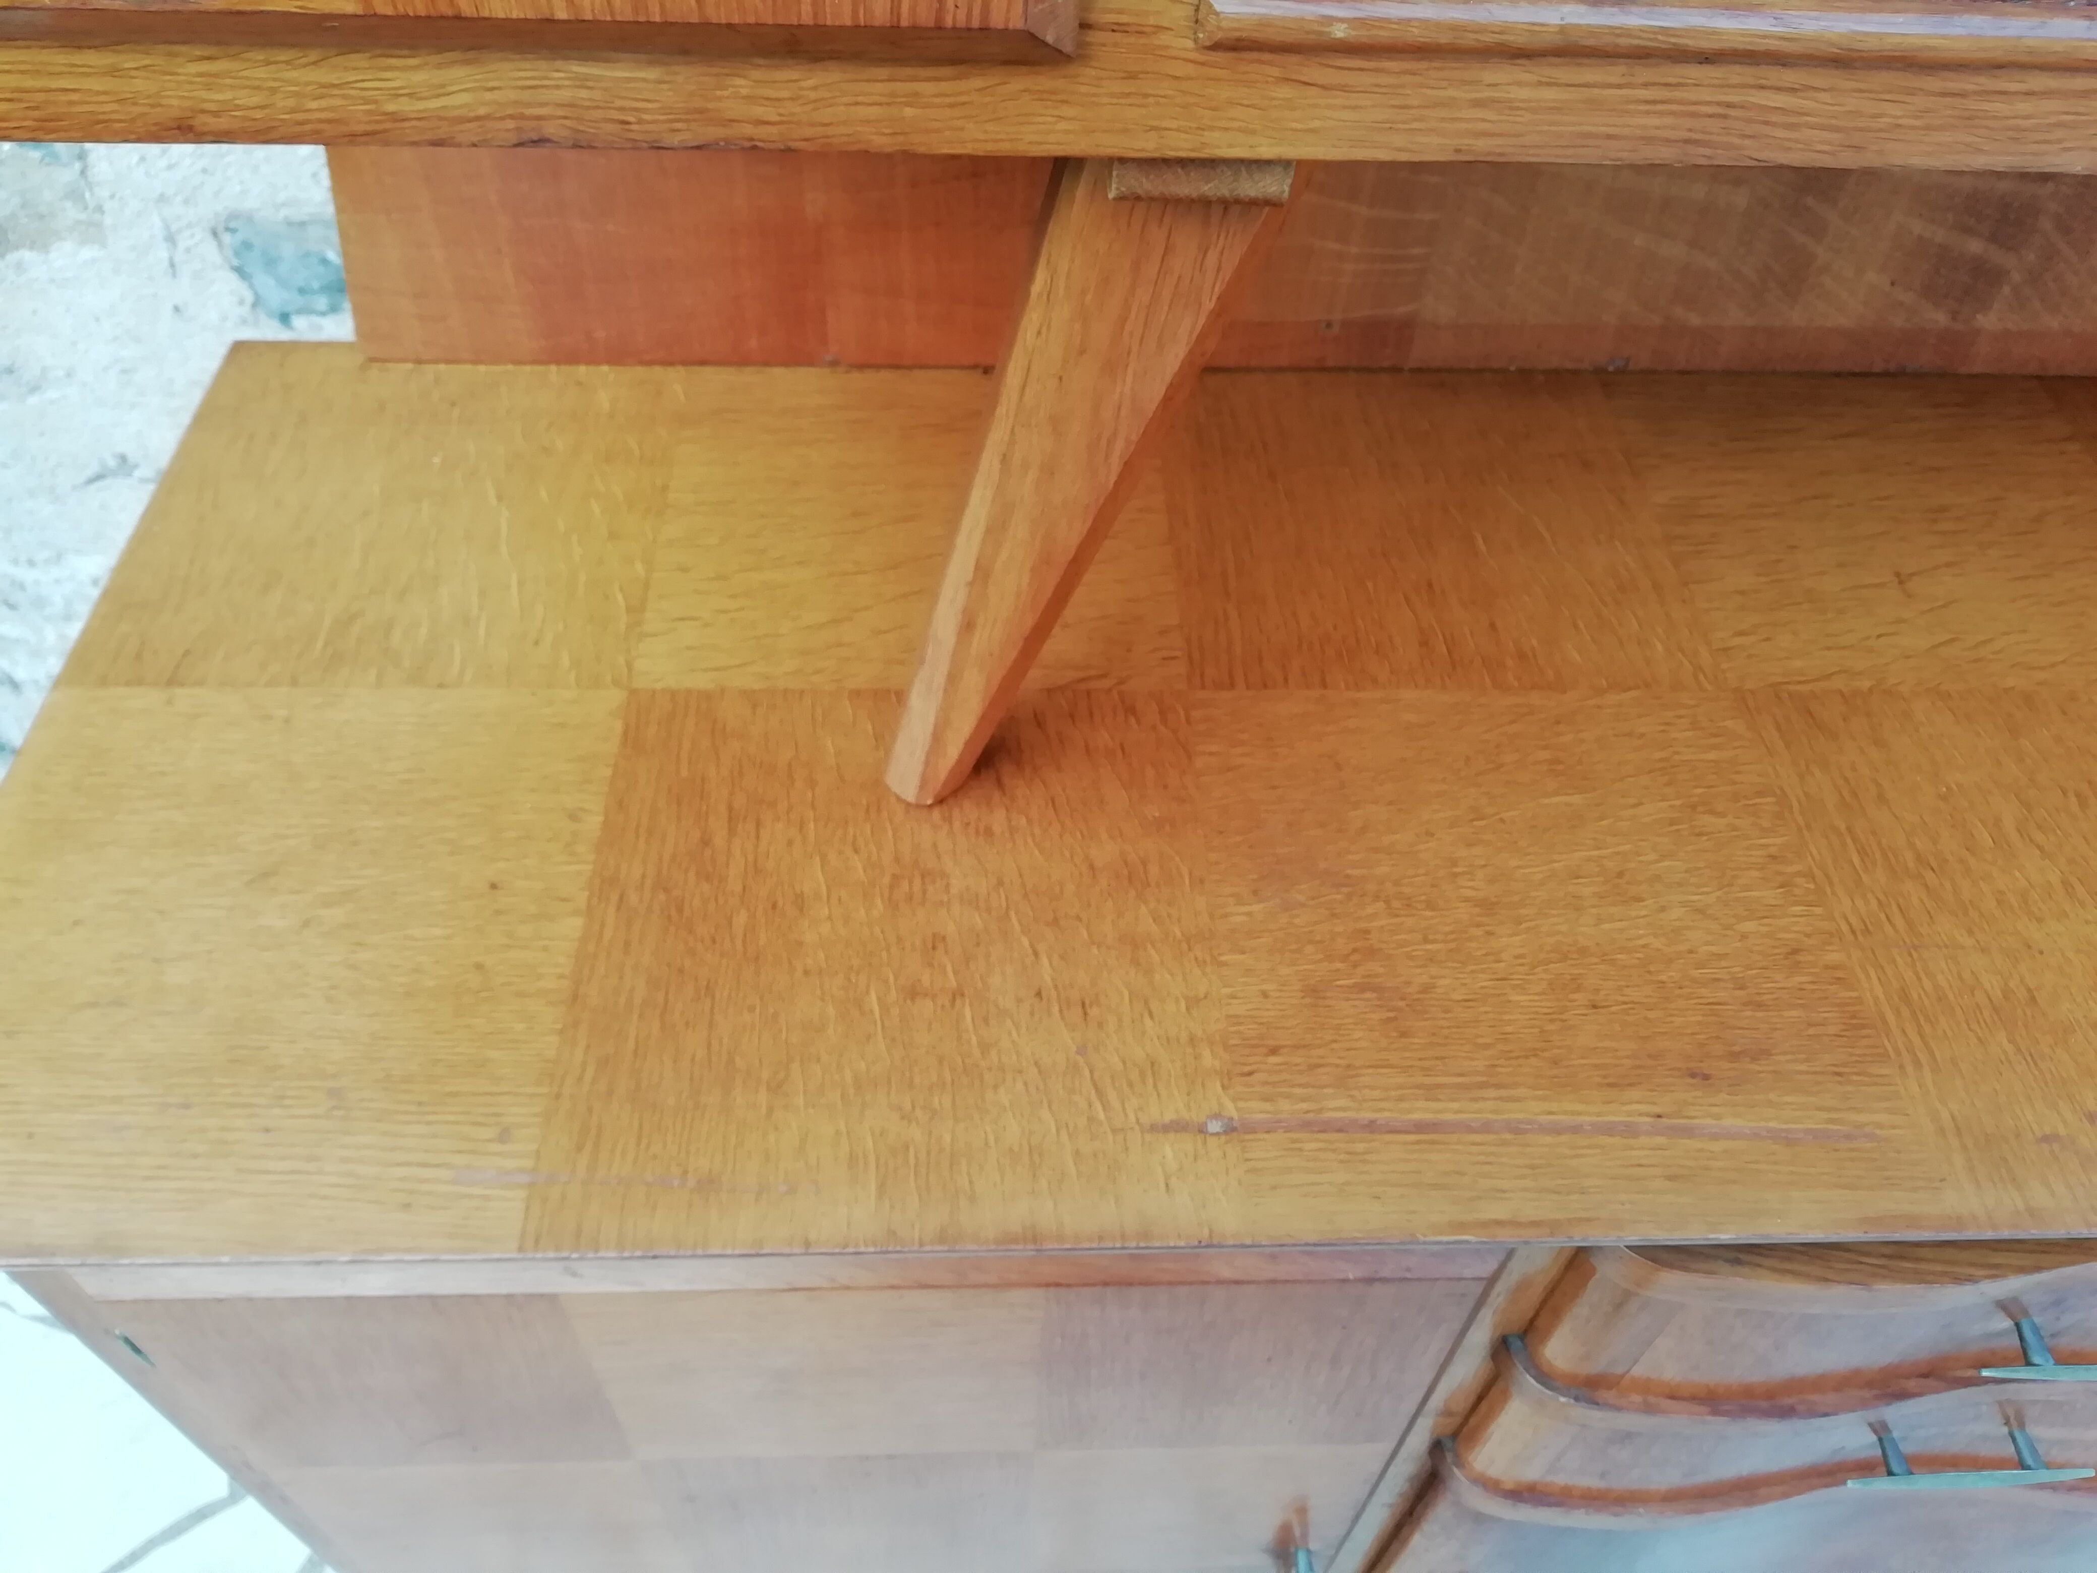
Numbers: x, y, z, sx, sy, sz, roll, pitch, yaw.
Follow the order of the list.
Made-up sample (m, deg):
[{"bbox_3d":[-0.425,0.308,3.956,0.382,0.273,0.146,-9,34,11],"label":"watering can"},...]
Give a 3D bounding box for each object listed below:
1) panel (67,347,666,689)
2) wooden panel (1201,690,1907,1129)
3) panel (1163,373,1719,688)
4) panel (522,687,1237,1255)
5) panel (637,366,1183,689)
[{"bbox_3d":[-0.293,-0.125,0.731,0.231,0.020,0.236,0,50,-2],"label":"panel"},{"bbox_3d":[0.178,0.046,0.607,0.234,0.020,0.210,0,50,-2],"label":"wooden panel"},{"bbox_3d":[0.172,-0.121,0.746,0.234,0.020,0.224,0,50,-2],"label":"panel"},{"bbox_3d":[-0.055,0.060,0.587,0.232,0.020,0.245,0,50,-2],"label":"panel"},{"bbox_3d":[-0.061,-0.120,0.737,0.232,0.020,0.224,0,50,-2],"label":"panel"}]

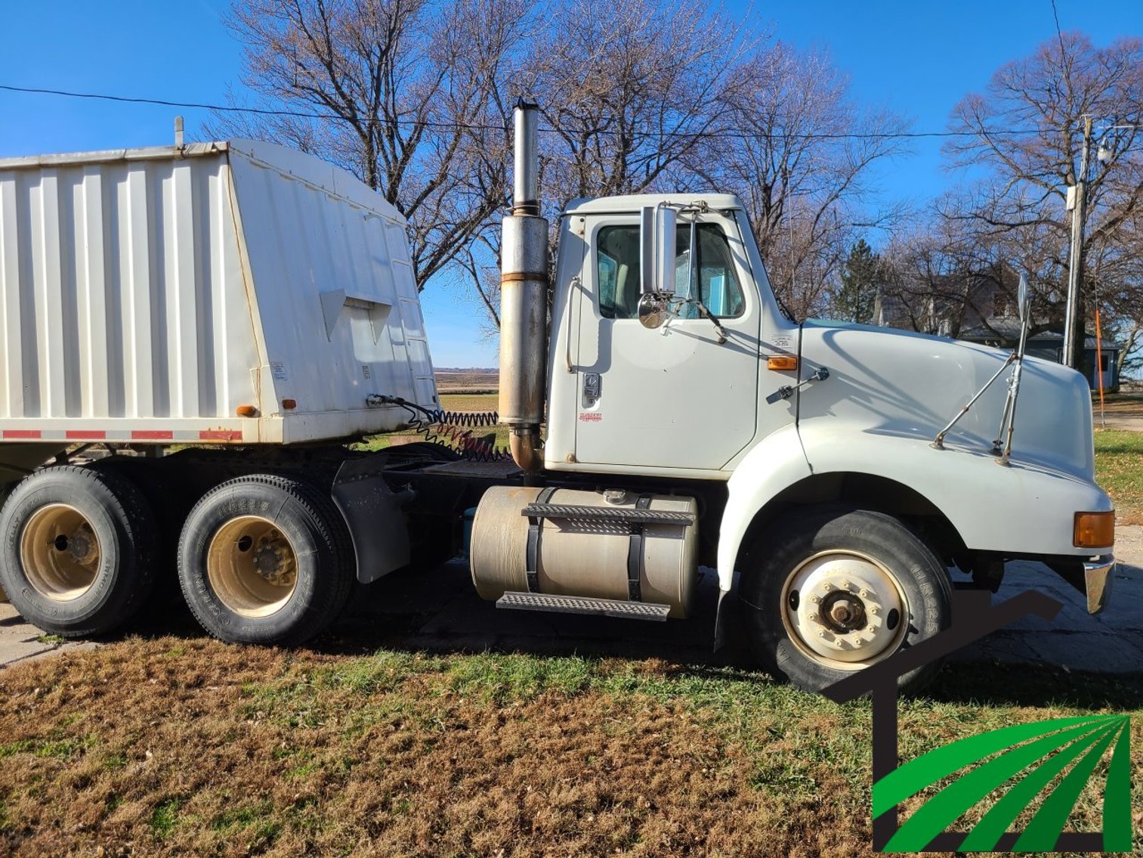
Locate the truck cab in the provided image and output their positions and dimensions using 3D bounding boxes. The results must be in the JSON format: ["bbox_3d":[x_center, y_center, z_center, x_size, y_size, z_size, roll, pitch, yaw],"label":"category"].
[{"bbox_3d":[1.438,-0.001,5.317,2.920,2.650,2.480,2,4,14],"label":"truck cab"}]

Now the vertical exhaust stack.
[{"bbox_3d":[-0.258,-0.769,4.720,0.260,2.024,0.260,2,4,14],"label":"vertical exhaust stack"}]

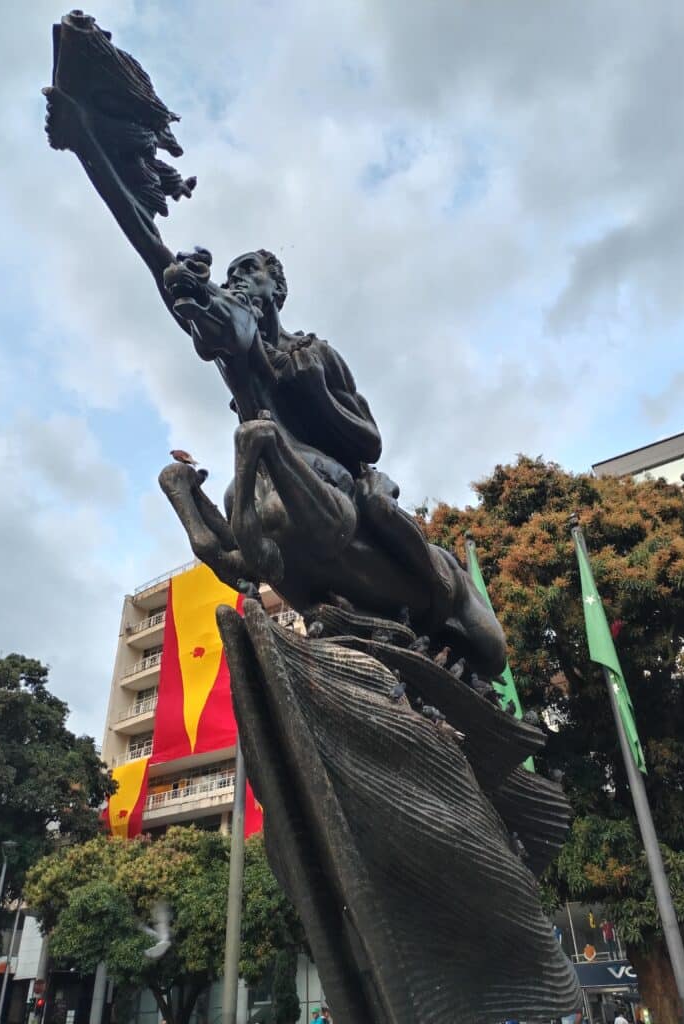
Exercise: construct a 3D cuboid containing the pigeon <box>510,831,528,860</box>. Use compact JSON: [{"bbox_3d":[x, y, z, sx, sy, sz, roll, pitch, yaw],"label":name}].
[{"bbox_3d":[1.761,3.304,7.631,0.250,0.260,0.130,12,-36,-19],"label":"pigeon"}]

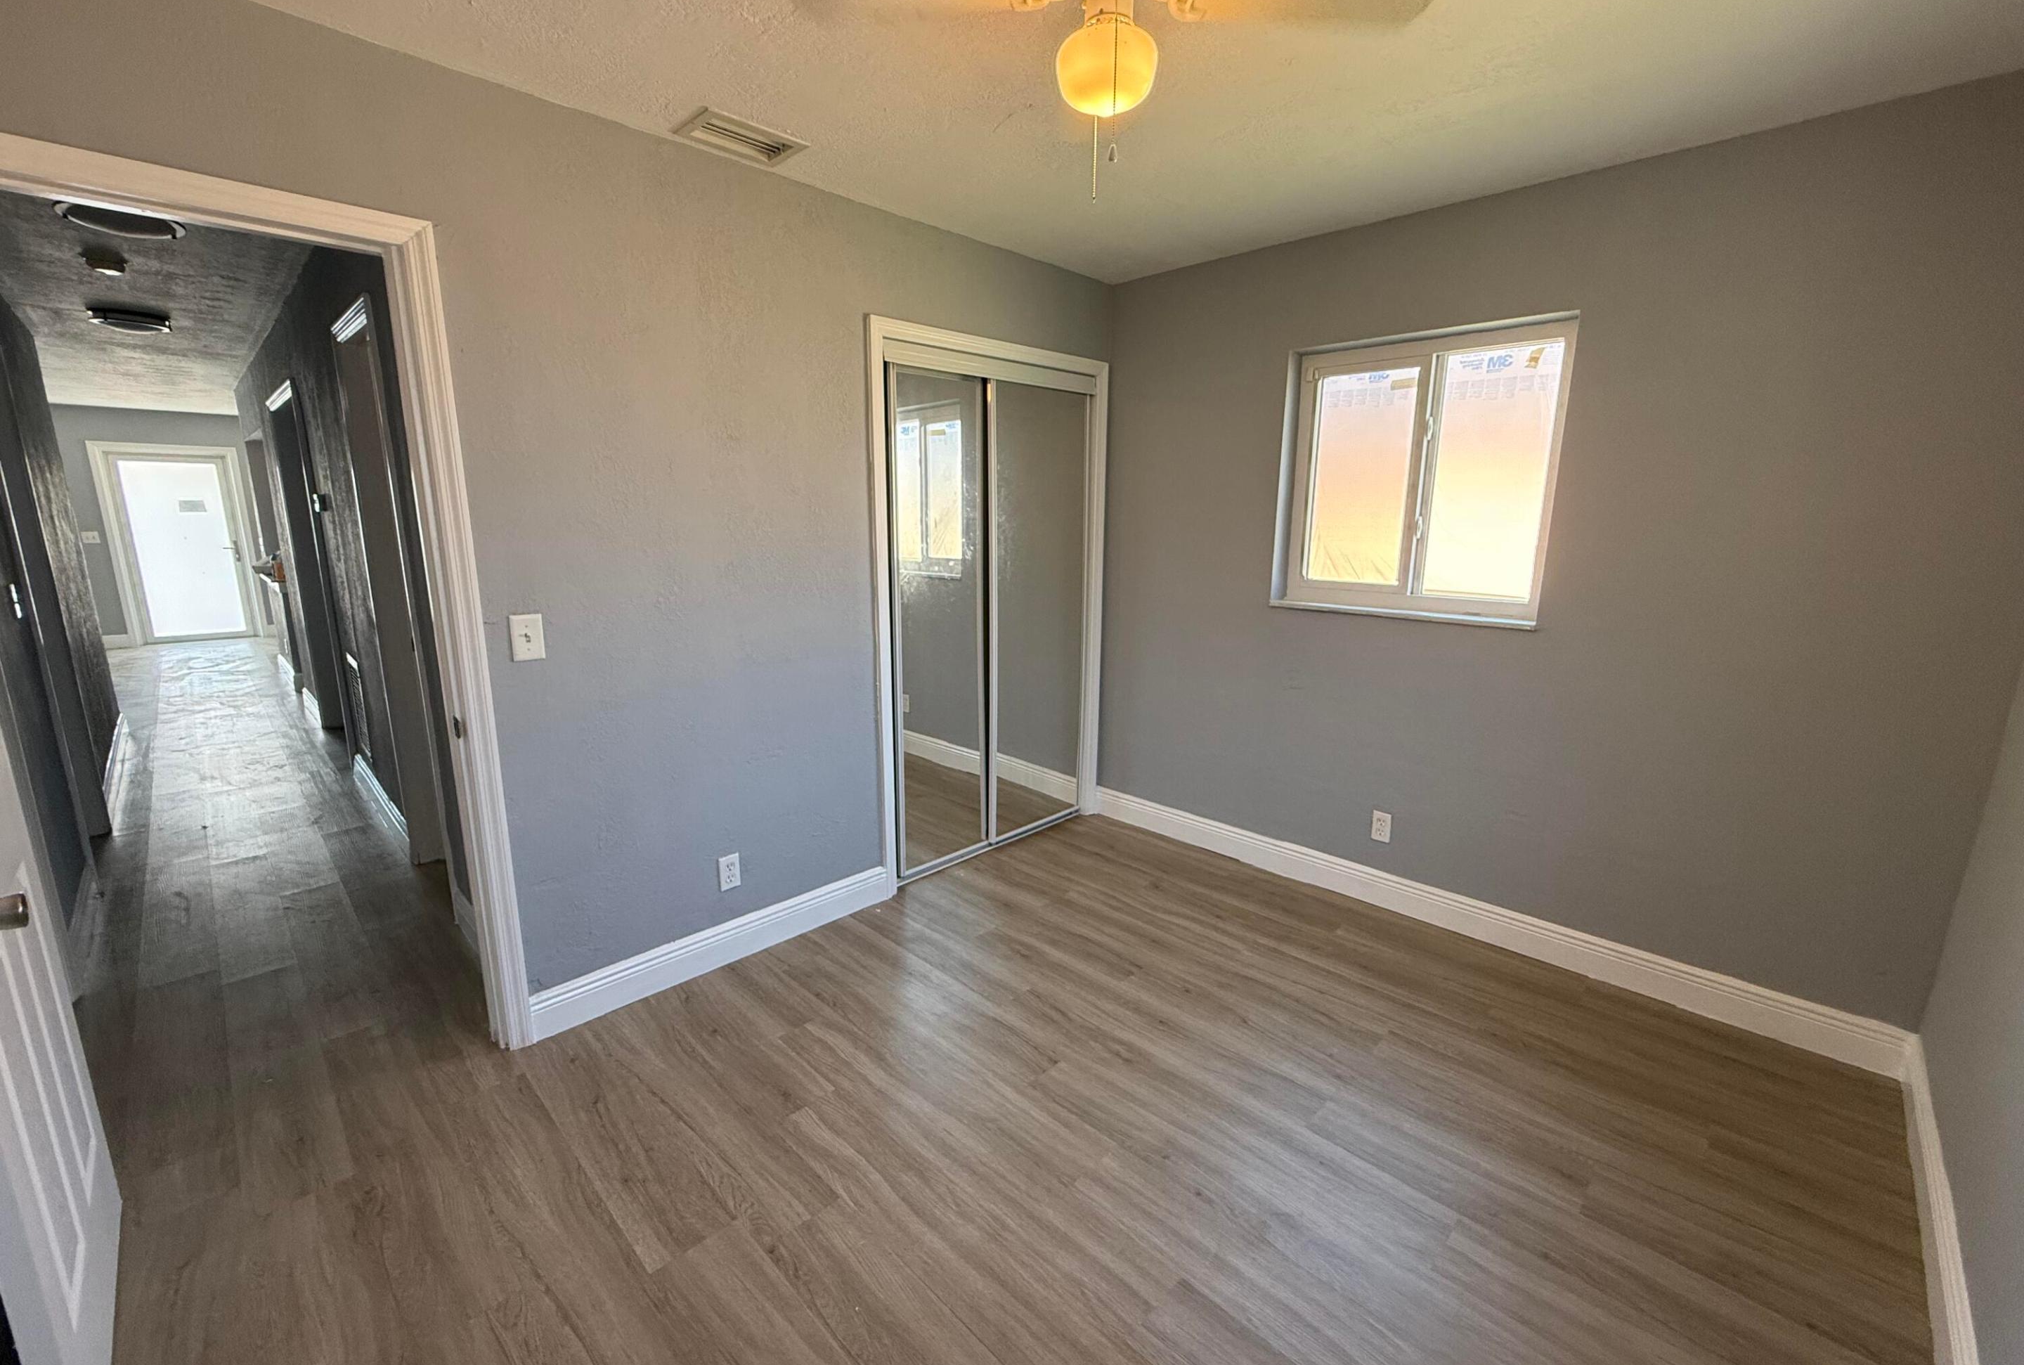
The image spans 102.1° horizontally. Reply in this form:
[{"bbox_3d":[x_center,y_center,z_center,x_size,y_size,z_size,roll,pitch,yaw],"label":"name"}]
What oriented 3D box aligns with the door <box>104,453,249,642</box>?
[{"bbox_3d":[-9.083,-1.459,8.991,0.055,1.990,0.905,12,16,43],"label":"door"}]

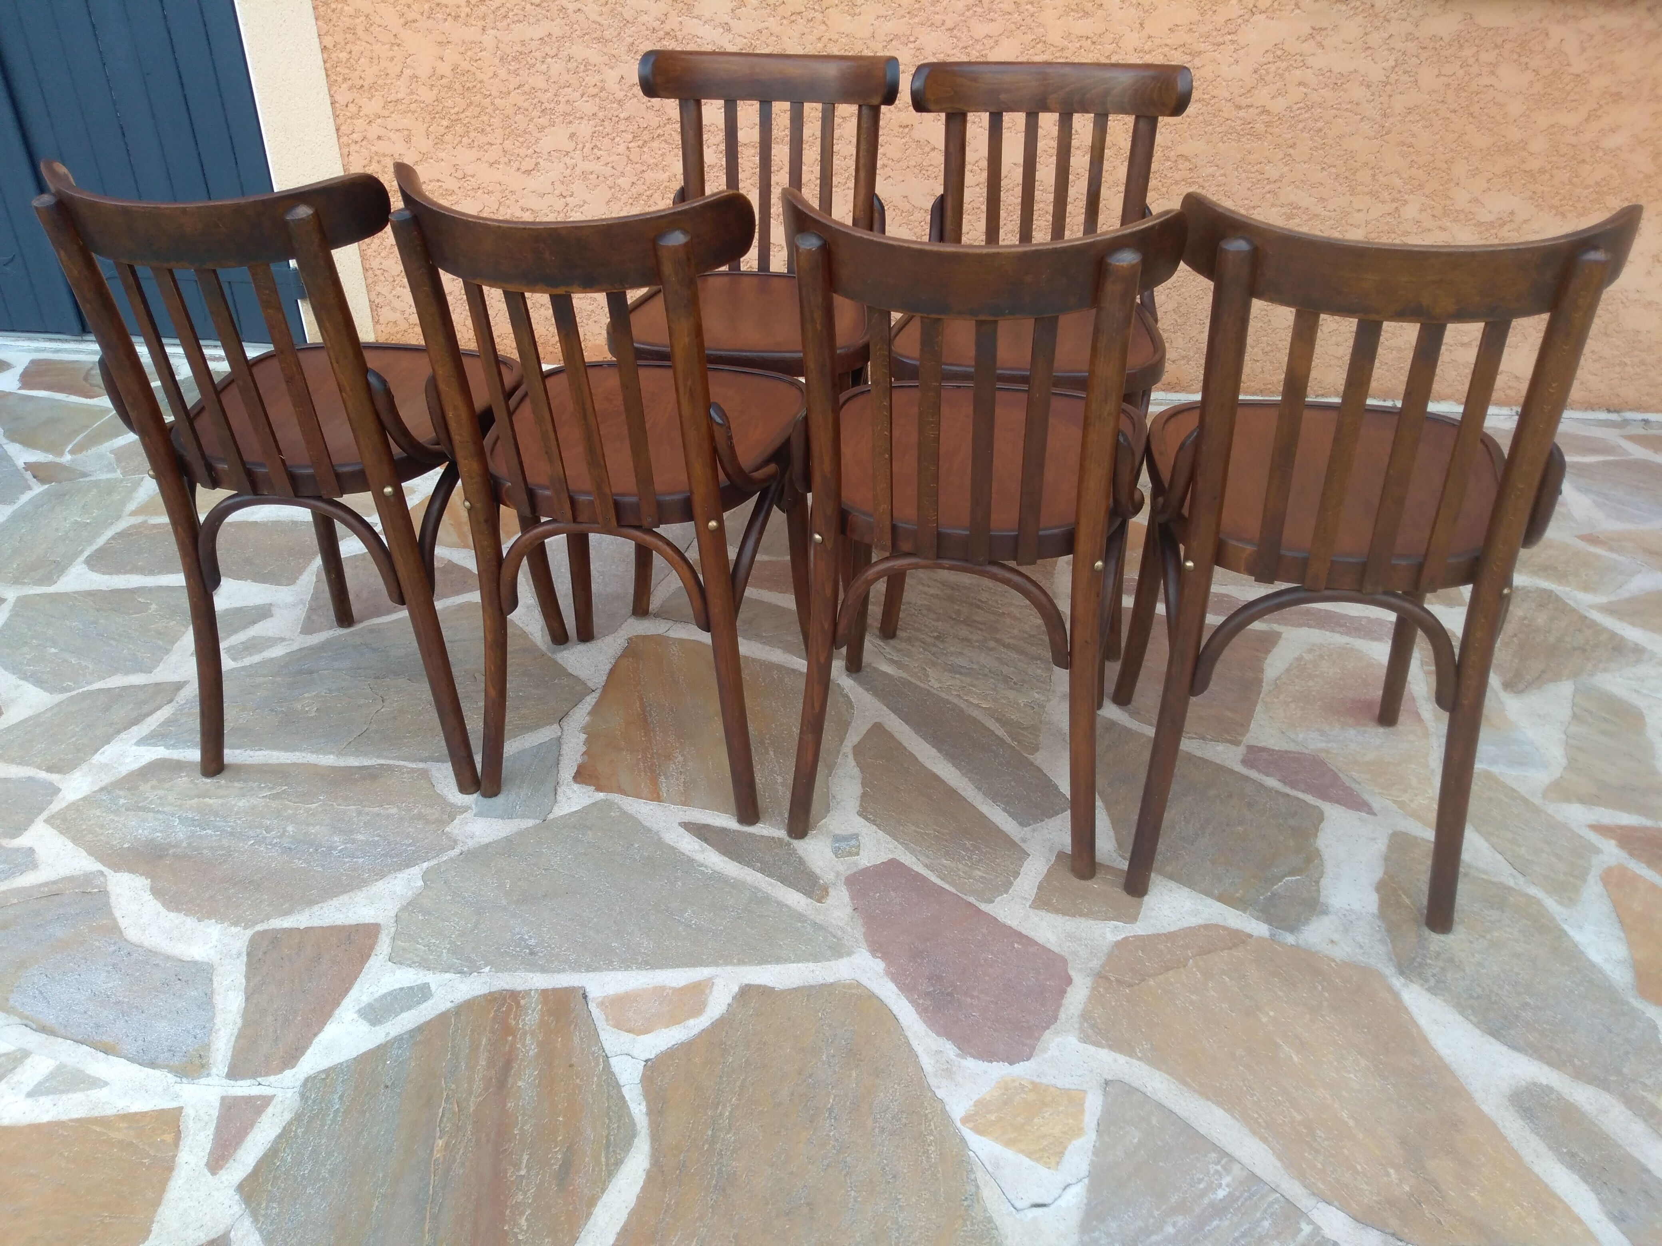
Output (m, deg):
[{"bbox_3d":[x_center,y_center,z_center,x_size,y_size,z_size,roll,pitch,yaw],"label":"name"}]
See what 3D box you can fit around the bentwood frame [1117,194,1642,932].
[{"bbox_3d":[0.574,-0.113,1.476,0.415,0.815,0.493,7,32,10],"label":"bentwood frame"}]

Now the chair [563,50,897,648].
[{"bbox_3d":[-0.114,-0.458,2.028,0.415,0.815,0.493,3,32,5],"label":"chair"}]

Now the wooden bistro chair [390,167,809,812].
[{"bbox_3d":[-0.258,-0.201,1.669,0.415,0.815,0.493,6,32,9],"label":"wooden bistro chair"}]

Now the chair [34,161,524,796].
[{"bbox_3d":[-0.666,-0.237,1.719,0.415,0.815,0.493,4,32,7],"label":"chair"}]

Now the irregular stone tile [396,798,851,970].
[{"bbox_3d":[-0.255,0.331,1.586,0.553,0.020,0.308,-1,31,-2],"label":"irregular stone tile"}]

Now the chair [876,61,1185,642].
[{"bbox_3d":[0.309,-0.415,1.968,0.415,0.815,0.493,7,32,11],"label":"chair"}]

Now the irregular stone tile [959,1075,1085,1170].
[{"bbox_3d":[0.207,0.511,1.293,0.115,0.020,0.100,18,36,27],"label":"irregular stone tile"}]

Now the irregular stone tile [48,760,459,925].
[{"bbox_3d":[-0.773,0.292,1.647,0.564,0.020,0.320,2,31,3],"label":"irregular stone tile"}]

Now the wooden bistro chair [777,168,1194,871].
[{"bbox_3d":[0.178,-0.152,1.574,0.415,0.815,0.493,6,32,10],"label":"wooden bistro chair"}]

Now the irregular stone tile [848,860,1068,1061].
[{"bbox_3d":[0.126,0.400,1.475,0.333,0.020,0.196,25,39,34],"label":"irregular stone tile"}]

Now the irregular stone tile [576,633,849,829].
[{"bbox_3d":[-0.171,0.158,1.870,0.400,0.020,0.448,5,32,8],"label":"irregular stone tile"}]

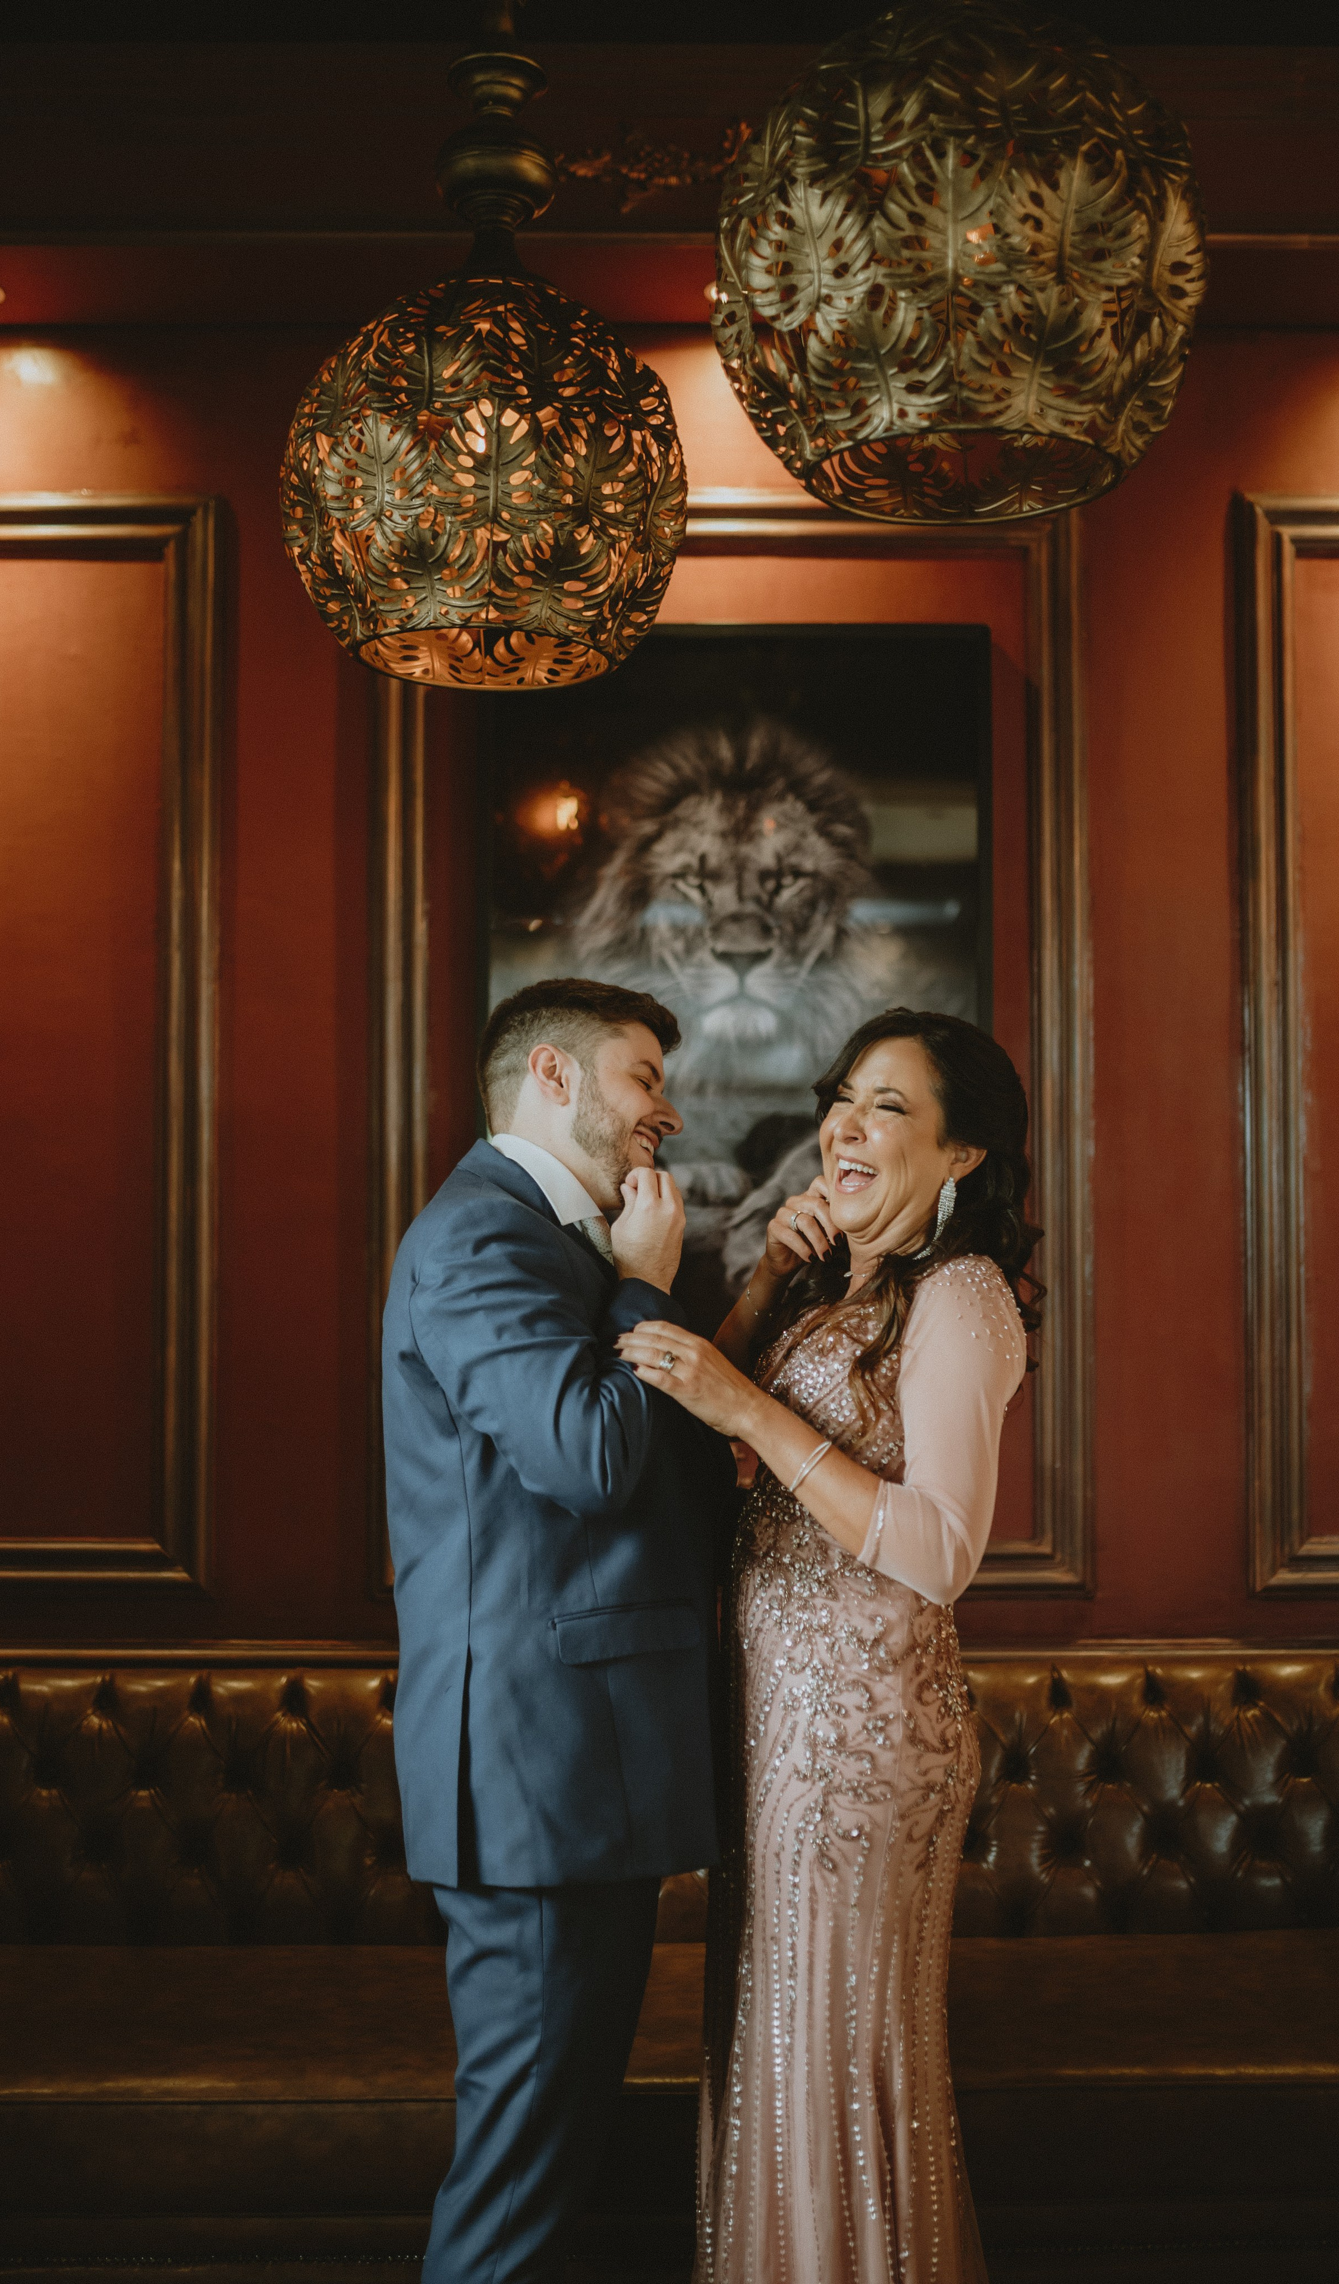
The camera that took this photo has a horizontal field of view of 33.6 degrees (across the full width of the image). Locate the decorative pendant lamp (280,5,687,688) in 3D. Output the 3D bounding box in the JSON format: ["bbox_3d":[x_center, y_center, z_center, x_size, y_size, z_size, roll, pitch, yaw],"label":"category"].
[{"bbox_3d":[-0.178,-0.800,2.190,0.400,0.660,0.400,0,-2,0],"label":"decorative pendant lamp"}]

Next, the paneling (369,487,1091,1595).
[{"bbox_3d":[0.090,-0.153,3.380,1.100,1.680,0.060,0,-2,0],"label":"paneling"}]

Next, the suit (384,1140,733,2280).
[{"bbox_3d":[-0.115,0.765,2.390,0.400,1.500,0.530,0,-2,-10],"label":"suit"}]

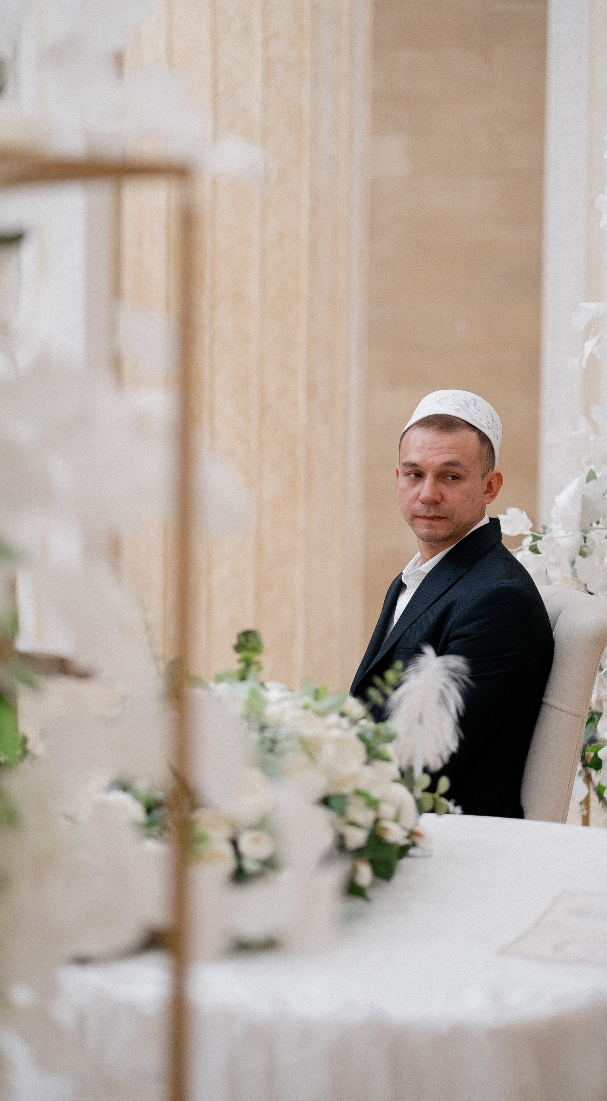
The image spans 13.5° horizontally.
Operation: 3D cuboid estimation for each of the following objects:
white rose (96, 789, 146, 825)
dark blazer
[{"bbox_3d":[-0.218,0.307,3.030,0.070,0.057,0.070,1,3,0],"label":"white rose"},{"bbox_3d":[0.224,0.256,4.230,0.380,0.630,0.480,-1,4,-29],"label":"dark blazer"}]

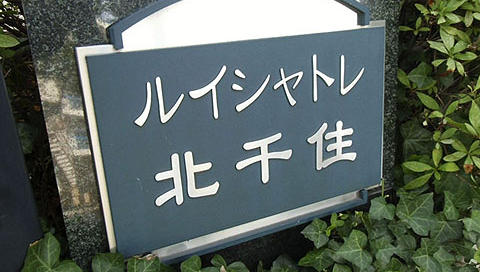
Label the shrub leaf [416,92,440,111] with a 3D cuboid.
[{"bbox_3d":[0.419,-0.077,0.740,0.063,0.027,0.010,37,-9,21],"label":"shrub leaf"}]

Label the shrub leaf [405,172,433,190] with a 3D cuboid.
[{"bbox_3d":[0.389,0.099,0.725,0.068,0.025,0.010,-30,-28,-5],"label":"shrub leaf"}]

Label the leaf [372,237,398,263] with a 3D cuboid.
[{"bbox_3d":[0.296,0.235,0.682,0.052,0.060,0.015,-5,-11,2],"label":"leaf"}]

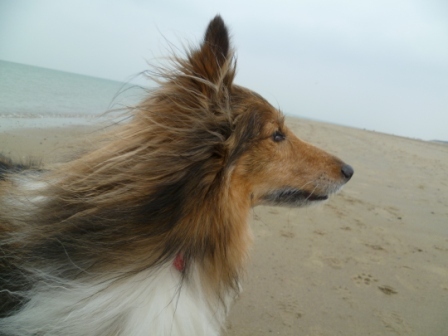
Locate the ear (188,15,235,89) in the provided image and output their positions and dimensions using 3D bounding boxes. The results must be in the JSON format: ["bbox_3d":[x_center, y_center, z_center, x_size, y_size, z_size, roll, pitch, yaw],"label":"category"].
[{"bbox_3d":[-0.017,-0.157,0.490,0.058,0.098,0.050,7,7,7],"label":"ear"}]

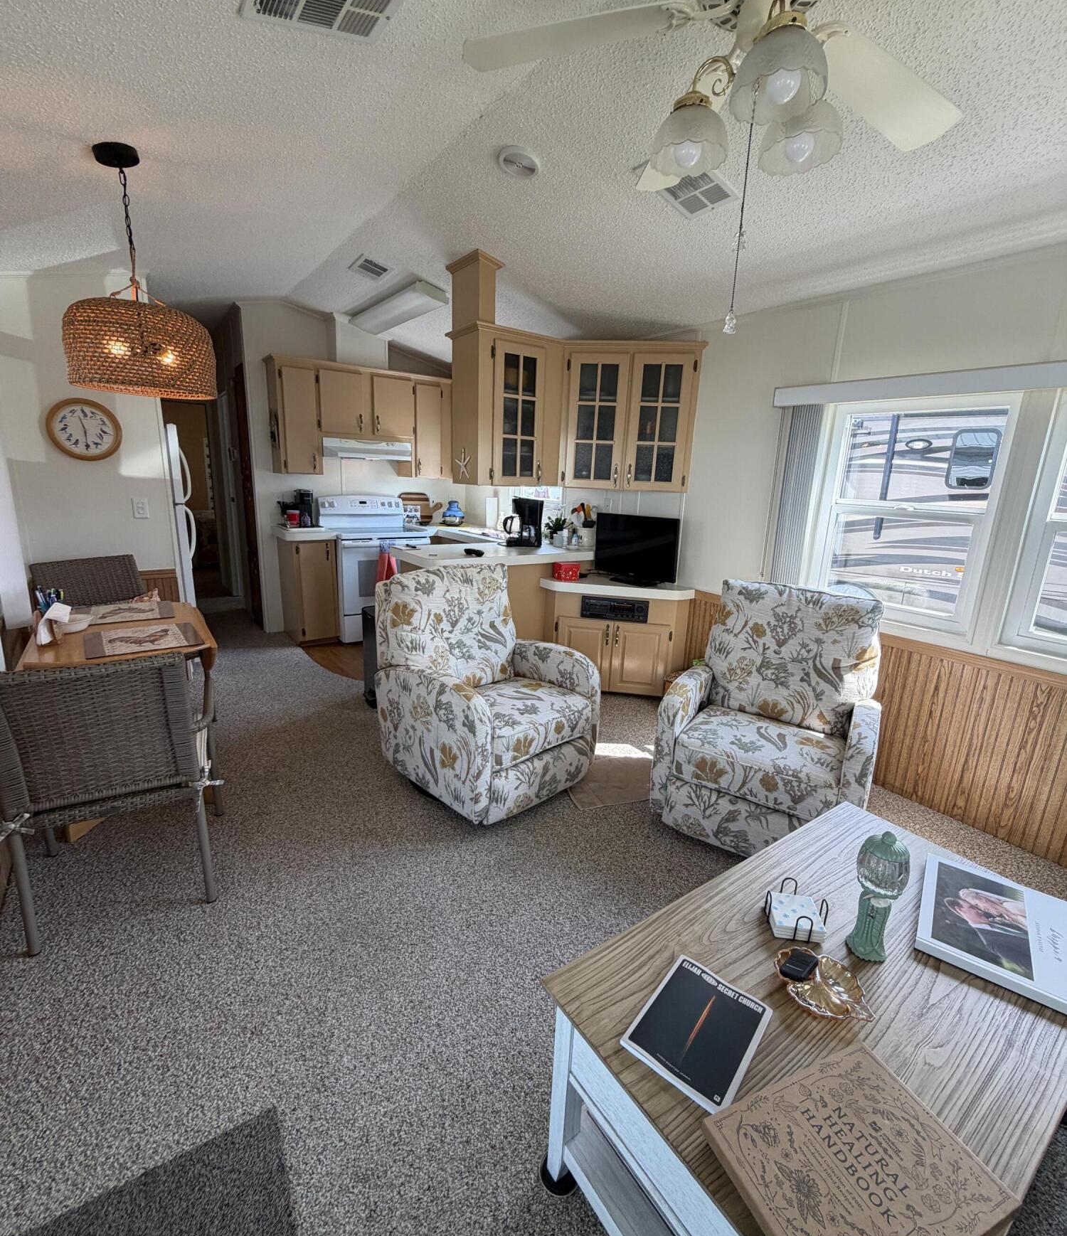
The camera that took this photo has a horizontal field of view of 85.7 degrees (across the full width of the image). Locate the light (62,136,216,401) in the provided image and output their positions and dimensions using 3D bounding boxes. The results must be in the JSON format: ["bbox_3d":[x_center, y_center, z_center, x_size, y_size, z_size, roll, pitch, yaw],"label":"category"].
[{"bbox_3d":[-1.458,-1.234,2.104,0.480,0.810,0.480,-8,18,-35],"label":"light"}]

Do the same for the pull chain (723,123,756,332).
[{"bbox_3d":[0.486,-0.909,1.344,0.032,0.470,0.032,-8,18,-35],"label":"pull chain"}]

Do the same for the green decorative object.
[{"bbox_3d":[0.727,0.571,1.210,0.115,0.261,0.115,12,18,35],"label":"green decorative object"}]

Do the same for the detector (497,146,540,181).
[{"bbox_3d":[-0.057,-1.738,2.203,0.150,0.045,0.150,11,7,-1],"label":"detector"}]

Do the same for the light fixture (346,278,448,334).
[{"bbox_3d":[-0.971,-2.130,4.019,0.270,0.075,1.220,6,9,-38],"label":"light fixture"}]

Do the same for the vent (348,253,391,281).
[{"bbox_3d":[-1.019,-2.178,3.602,0.195,0.030,0.300,6,9,-37],"label":"vent"}]

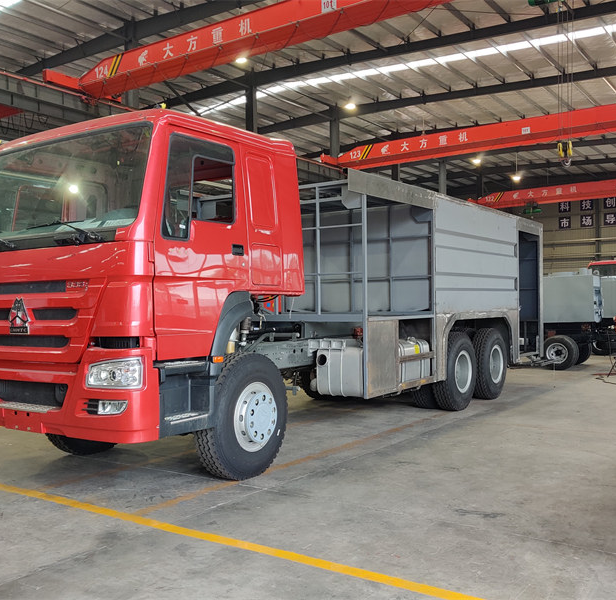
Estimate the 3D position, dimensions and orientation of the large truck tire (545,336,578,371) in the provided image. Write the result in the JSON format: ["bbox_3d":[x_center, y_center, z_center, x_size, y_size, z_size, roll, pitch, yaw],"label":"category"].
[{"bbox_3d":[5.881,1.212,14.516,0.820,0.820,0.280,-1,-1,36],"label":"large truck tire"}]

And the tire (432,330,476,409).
[{"bbox_3d":[2.152,1.048,9.208,0.319,1.131,1.131,-1,-1,36],"label":"tire"}]

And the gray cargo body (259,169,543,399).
[{"bbox_3d":[1.503,-0.156,10.247,2.554,2.544,6.922,-1,-1,36],"label":"gray cargo body"}]

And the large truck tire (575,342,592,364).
[{"bbox_3d":[6.790,1.230,15.716,0.800,0.800,0.280,-1,-1,36],"label":"large truck tire"}]

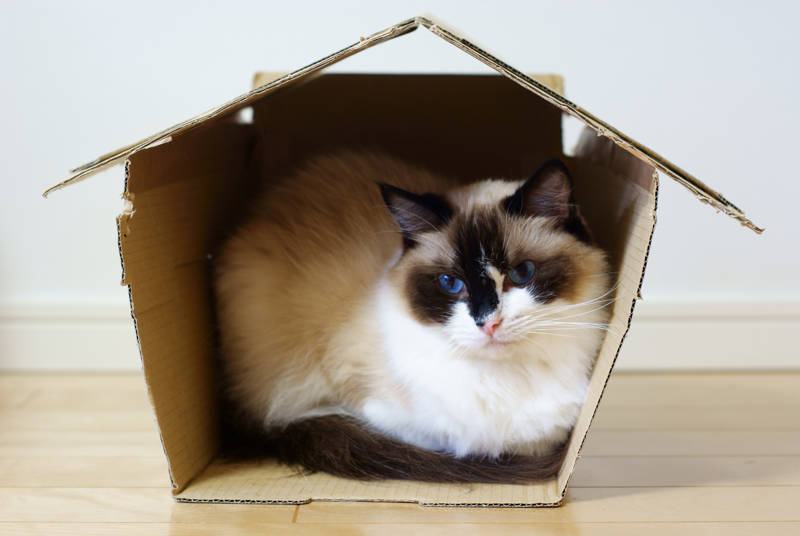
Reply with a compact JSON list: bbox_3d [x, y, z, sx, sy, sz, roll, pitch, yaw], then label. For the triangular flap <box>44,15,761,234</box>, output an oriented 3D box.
[{"bbox_3d":[0.003,-0.094,1.055,0.415,0.126,0.180,0,7,2],"label":"triangular flap"}]

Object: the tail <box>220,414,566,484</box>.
[{"bbox_3d":[-0.004,0.110,1.067,0.218,0.040,0.080,1,7,5],"label":"tail"}]

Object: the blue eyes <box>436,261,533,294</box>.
[{"bbox_3d":[0.055,0.006,1.045,0.060,0.018,0.017,-8,6,7],"label":"blue eyes"}]

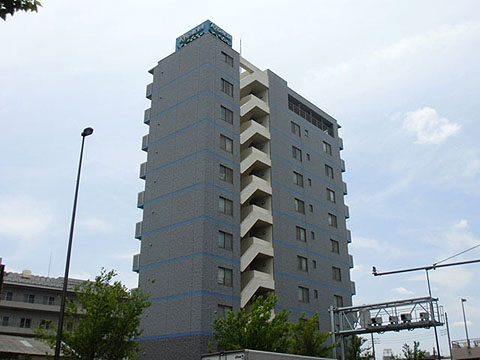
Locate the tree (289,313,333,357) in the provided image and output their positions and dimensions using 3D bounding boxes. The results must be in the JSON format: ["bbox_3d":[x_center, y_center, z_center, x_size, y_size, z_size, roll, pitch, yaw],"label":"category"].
[{"bbox_3d":[4.051,10.926,31.415,3.130,6.740,3.130,0,-22,0],"label":"tree"}]

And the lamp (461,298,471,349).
[{"bbox_3d":[19.227,12.217,47.197,0.650,4.150,0.300,16,-27,-34],"label":"lamp"}]

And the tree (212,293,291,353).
[{"bbox_3d":[0.593,9.261,27.869,3.930,7.150,3.930,0,-22,0],"label":"tree"}]

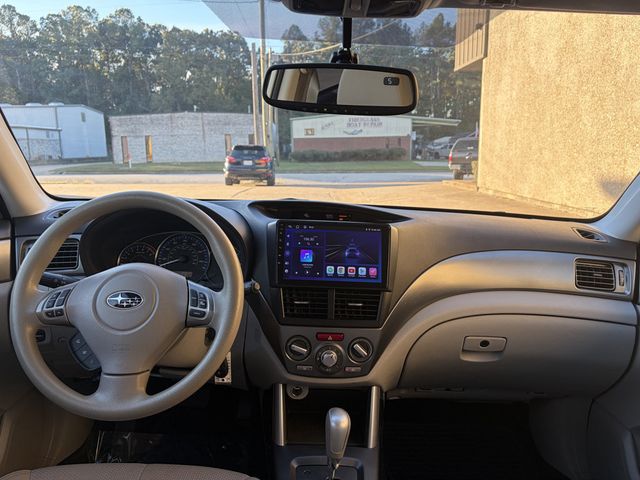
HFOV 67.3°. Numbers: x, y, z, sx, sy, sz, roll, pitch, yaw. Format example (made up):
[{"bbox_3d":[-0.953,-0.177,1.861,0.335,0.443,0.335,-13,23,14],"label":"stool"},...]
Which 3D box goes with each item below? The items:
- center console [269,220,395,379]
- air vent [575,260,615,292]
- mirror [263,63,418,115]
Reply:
[{"bbox_3d":[0.024,0.119,0.965,0.245,0.305,0.090,2,-8,0],"label":"center console"},{"bbox_3d":[0.601,0.080,1.050,0.085,0.067,0.030,2,3,0],"label":"air vent"},{"bbox_3d":[0.034,-0.247,0.785,0.252,0.076,0.045,5,15,11],"label":"mirror"}]

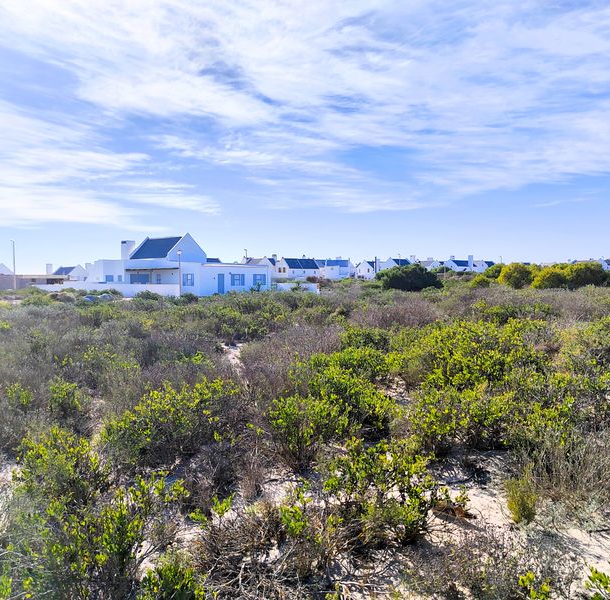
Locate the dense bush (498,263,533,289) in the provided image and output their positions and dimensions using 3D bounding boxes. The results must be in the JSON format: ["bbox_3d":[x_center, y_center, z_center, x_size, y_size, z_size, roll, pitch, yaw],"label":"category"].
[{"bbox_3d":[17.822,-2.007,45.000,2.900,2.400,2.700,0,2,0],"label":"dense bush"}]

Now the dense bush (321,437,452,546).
[{"bbox_3d":[0.506,1.201,3.300,0.760,0.570,0.660,0,2,0],"label":"dense bush"}]

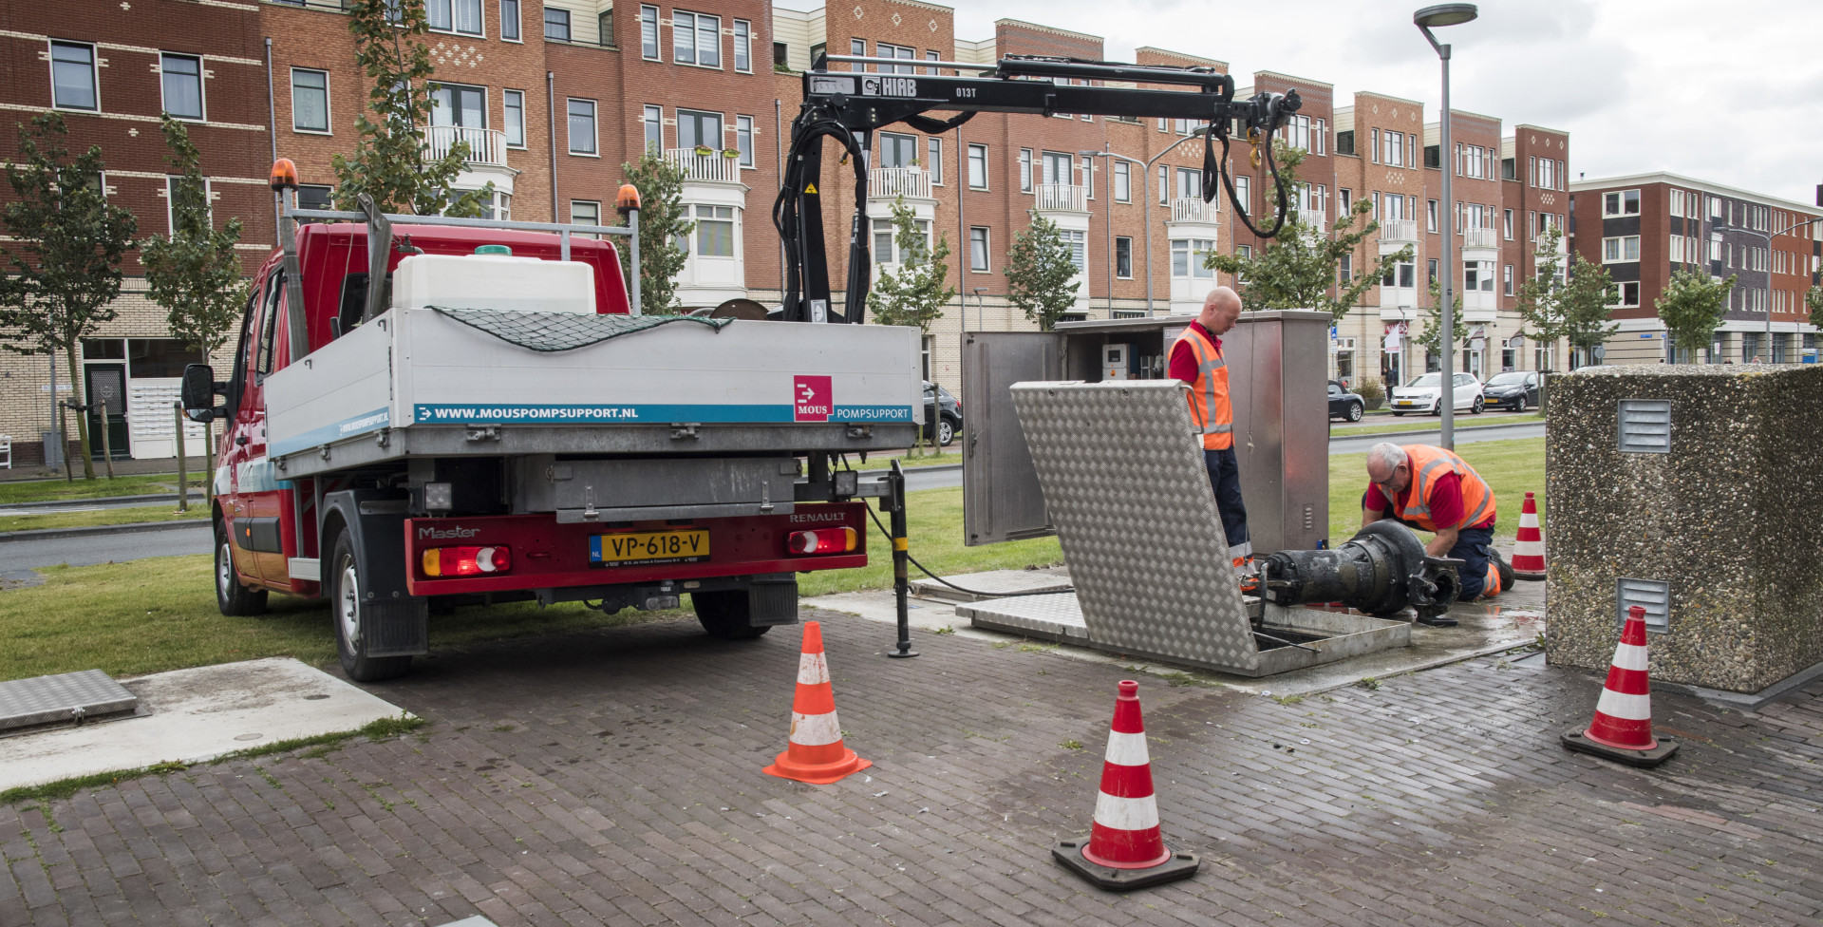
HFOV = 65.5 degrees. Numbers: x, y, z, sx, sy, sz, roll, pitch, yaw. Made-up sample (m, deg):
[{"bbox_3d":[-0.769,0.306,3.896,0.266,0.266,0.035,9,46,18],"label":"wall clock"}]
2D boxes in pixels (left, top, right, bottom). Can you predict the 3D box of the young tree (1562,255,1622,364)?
[{"bbox_3d":[33.984,-7.043,71.000,3.000,7.100,3.000,-4,4,-39],"label":"young tree"}]

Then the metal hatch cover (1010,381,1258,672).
[{"bbox_3d":[0.998,0.260,6.299,0.942,1.326,0.060,3,28,47],"label":"metal hatch cover"}]

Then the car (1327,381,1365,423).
[{"bbox_3d":[12.466,-1.898,44.602,4.090,1.290,1.780,-4,4,-39],"label":"car"}]

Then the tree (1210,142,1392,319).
[{"bbox_3d":[6.456,-2.667,23.500,2.900,5.300,3.100,-4,4,-39],"label":"tree"}]

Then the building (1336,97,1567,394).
[{"bbox_3d":[23.658,-10.051,73.261,21.300,13.800,11.000,-4,4,-39],"label":"building"}]

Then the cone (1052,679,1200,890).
[{"bbox_3d":[0.591,0.852,3.915,0.345,0.495,0.345,-3,4,-28],"label":"cone"}]

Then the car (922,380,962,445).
[{"bbox_3d":[-0.710,-1.175,33.775,4.400,1.580,1.830,-4,4,-39],"label":"car"}]

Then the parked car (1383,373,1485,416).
[{"bbox_3d":[18.584,-2.462,50.000,3.970,1.460,1.680,-4,4,-39],"label":"parked car"}]

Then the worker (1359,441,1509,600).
[{"bbox_3d":[2.906,0.304,7.850,0.850,0.870,0.650,-5,5,-42],"label":"worker"}]

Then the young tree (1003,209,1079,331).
[{"bbox_3d":[3.995,-4.313,42.685,2.400,6.676,2.400,-4,4,-39],"label":"young tree"}]

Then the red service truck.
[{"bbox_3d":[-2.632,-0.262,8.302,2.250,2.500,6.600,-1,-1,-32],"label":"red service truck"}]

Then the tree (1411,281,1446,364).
[{"bbox_3d":[20.968,-4.750,56.145,2.300,5.254,2.300,-4,4,-39],"label":"tree"}]

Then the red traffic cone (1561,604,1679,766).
[{"bbox_3d":[2.549,0.771,5.050,0.360,0.500,0.360,7,3,15],"label":"red traffic cone"}]

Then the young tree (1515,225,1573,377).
[{"bbox_3d":[20.986,-4.785,47.000,1.900,6.200,1.900,-4,4,-39],"label":"young tree"}]

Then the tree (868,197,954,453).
[{"bbox_3d":[0.078,-3.009,31.000,1.900,5.650,1.950,-2,3,0],"label":"tree"}]

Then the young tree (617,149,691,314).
[{"bbox_3d":[-6.065,-3.966,34.206,2.200,7.457,2.200,-4,4,-39],"label":"young tree"}]

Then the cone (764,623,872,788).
[{"bbox_3d":[-0.318,0.790,4.780,0.285,0.490,0.285,1,4,34],"label":"cone"}]

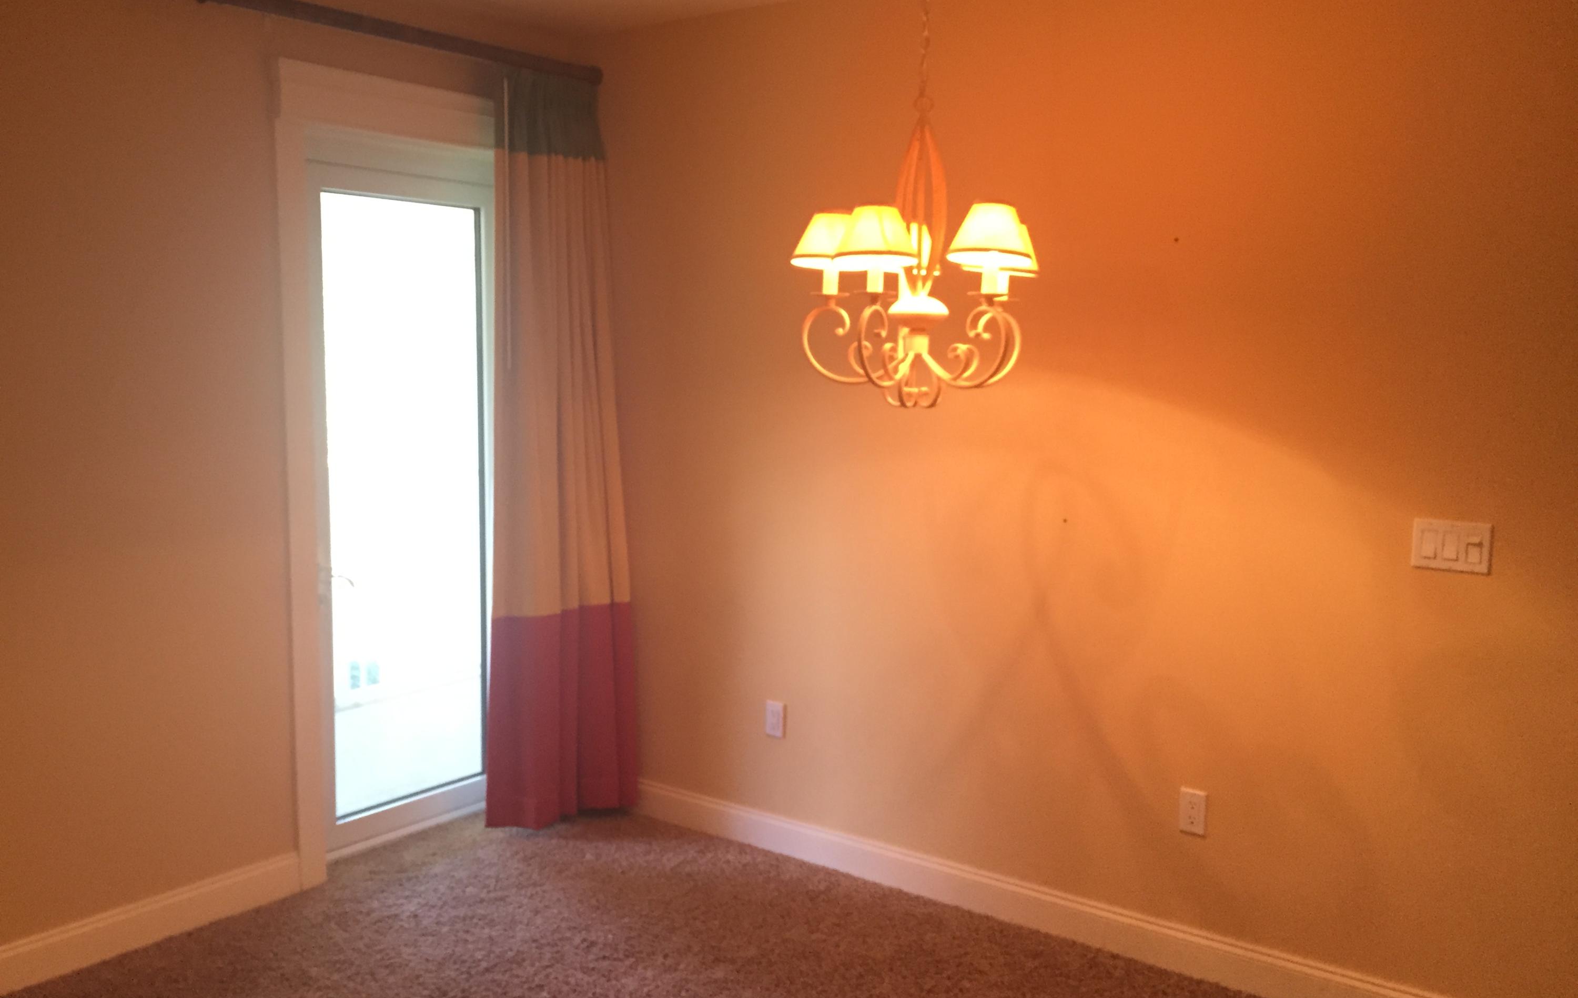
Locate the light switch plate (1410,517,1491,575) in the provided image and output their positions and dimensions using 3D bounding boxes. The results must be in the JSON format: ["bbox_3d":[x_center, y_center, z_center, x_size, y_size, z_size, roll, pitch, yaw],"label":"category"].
[{"bbox_3d":[1.507,0.108,3.002,0.163,0.114,0.013,5,8,36],"label":"light switch plate"}]

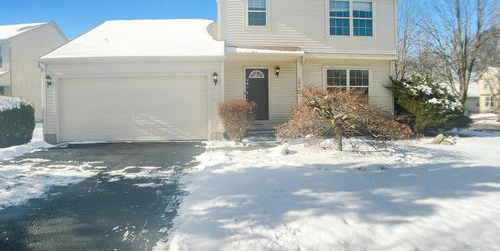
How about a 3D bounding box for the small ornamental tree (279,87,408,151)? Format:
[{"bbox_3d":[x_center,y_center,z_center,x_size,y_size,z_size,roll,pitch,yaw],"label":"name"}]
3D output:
[{"bbox_3d":[2.520,-0.189,10.900,3.400,1.700,2.900,-1,2,0],"label":"small ornamental tree"}]

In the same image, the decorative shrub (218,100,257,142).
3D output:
[{"bbox_3d":[-0.408,-0.131,13.200,1.220,1.360,1.200,-1,2,0],"label":"decorative shrub"}]

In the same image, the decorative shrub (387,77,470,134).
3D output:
[{"bbox_3d":[6.886,-0.810,15.600,3.150,2.100,2.700,-1,2,0],"label":"decorative shrub"}]

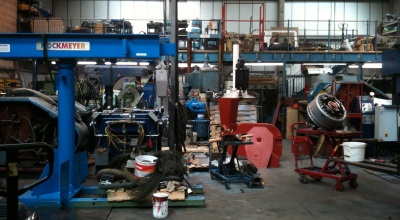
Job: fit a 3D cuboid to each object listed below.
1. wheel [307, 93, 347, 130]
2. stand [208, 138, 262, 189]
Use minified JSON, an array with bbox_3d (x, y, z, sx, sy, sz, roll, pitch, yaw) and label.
[{"bbox_3d":[1.990,0.035,6.360,0.545,0.545,0.280,0,-37,-27],"label":"wheel"},{"bbox_3d":[0.510,0.825,6.500,0.470,0.750,0.840,0,1,-15],"label":"stand"}]

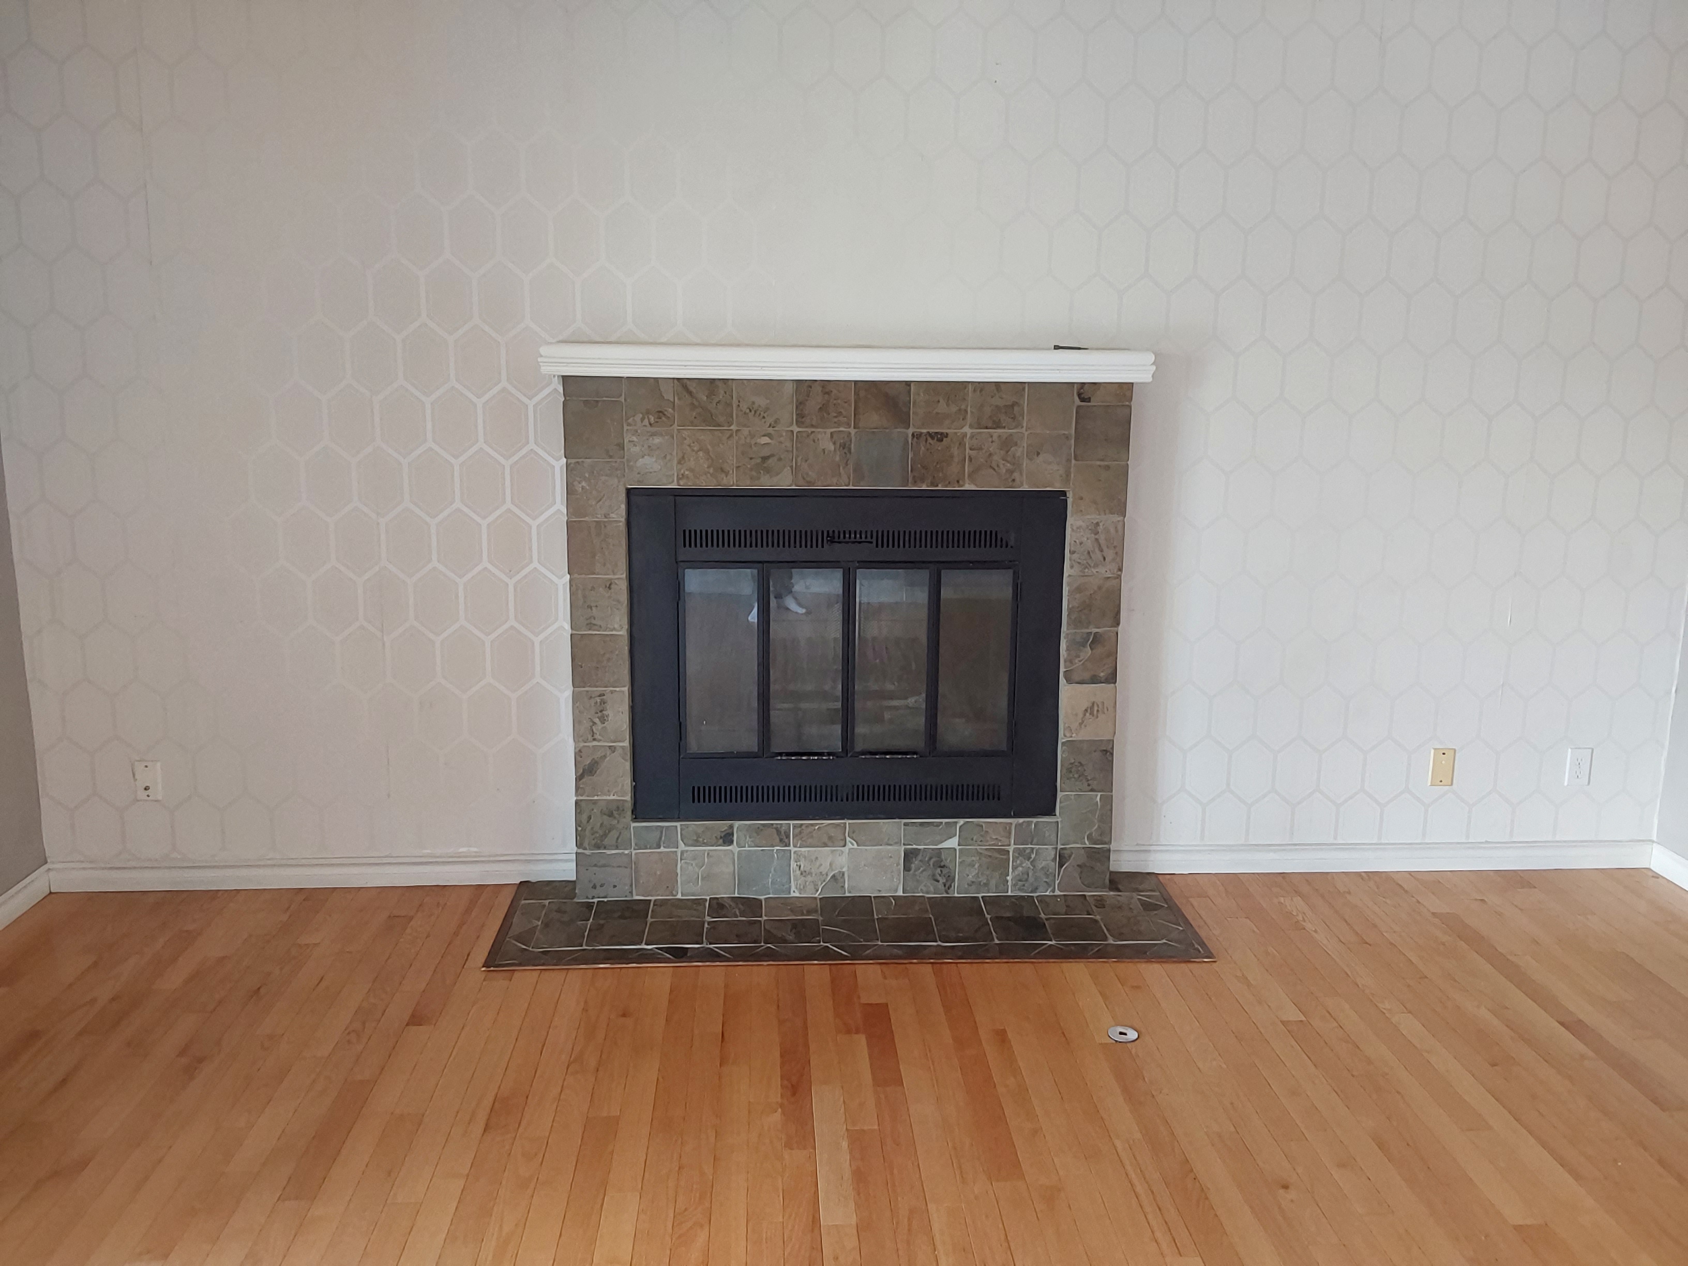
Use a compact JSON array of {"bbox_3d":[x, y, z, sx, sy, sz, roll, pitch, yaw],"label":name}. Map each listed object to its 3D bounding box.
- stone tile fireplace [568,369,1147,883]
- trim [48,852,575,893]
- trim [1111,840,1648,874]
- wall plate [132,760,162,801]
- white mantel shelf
[{"bbox_3d":[0.009,0.025,3.760,1.487,1.422,0.159,0,11,-3],"label":"stone tile fireplace"},{"bbox_3d":[-1.484,0.675,3.874,1.483,0.089,0.014,0,11,-3],"label":"trim"},{"bbox_3d":[1.585,0.668,4.058,1.691,0.089,0.014,0,11,-3],"label":"trim"},{"bbox_3d":[-1.937,0.414,3.799,0.072,0.116,0.006,0,11,-3],"label":"wall plate"},{"bbox_3d":[0.012,-0.706,3.578,1.570,0.076,0.229,0,11,-3],"label":"white mantel shelf"}]

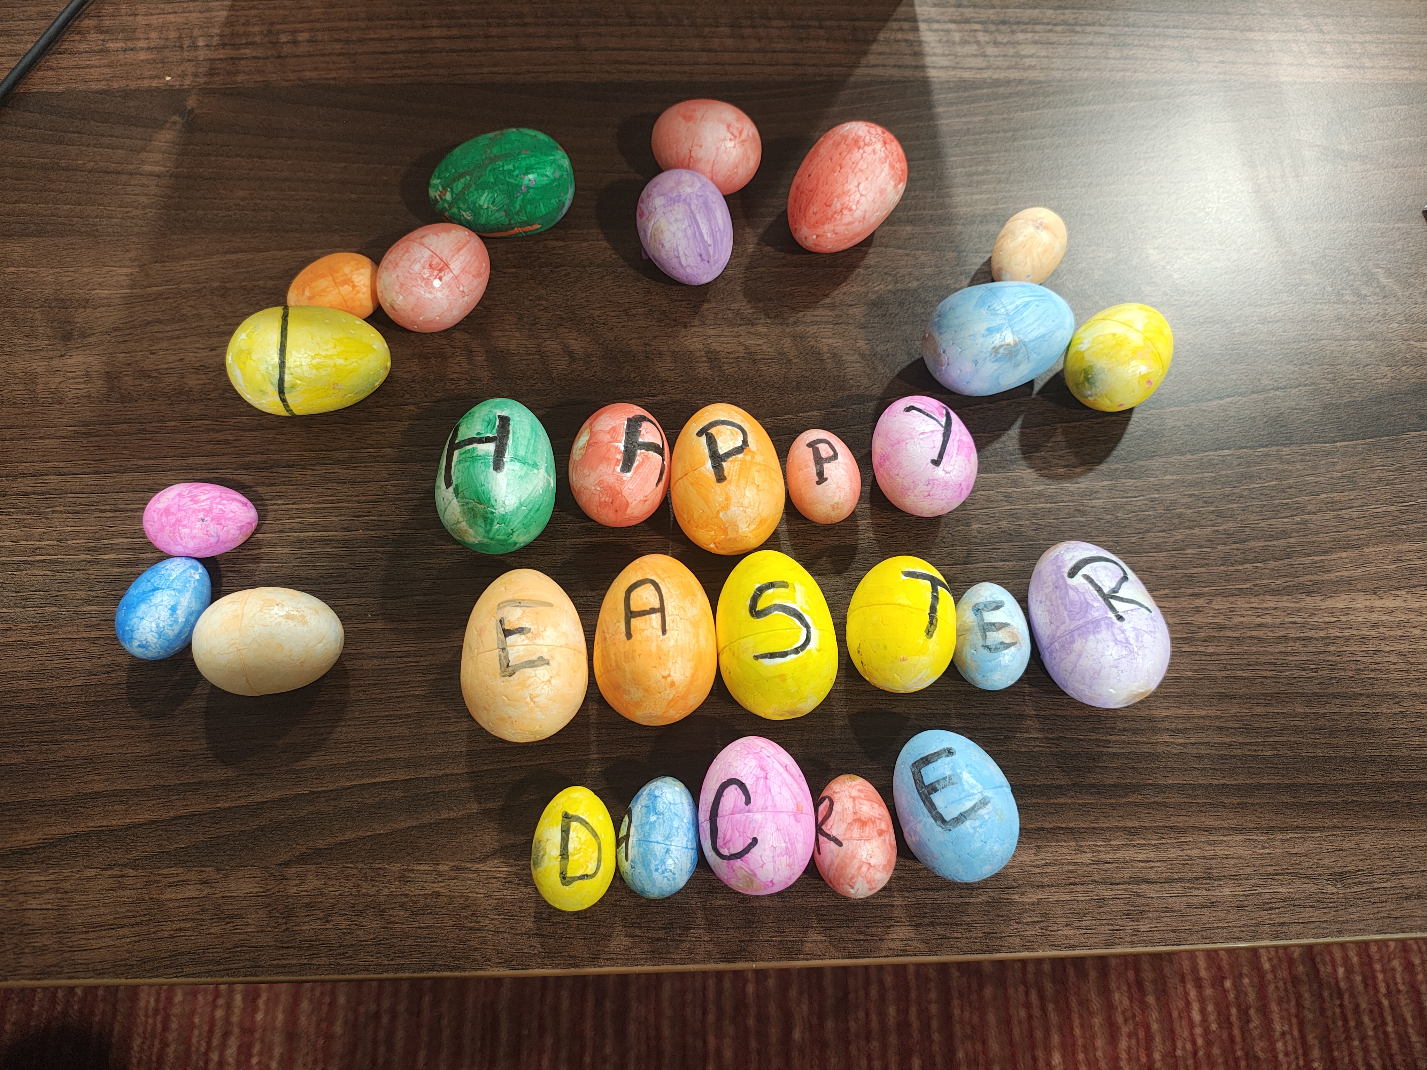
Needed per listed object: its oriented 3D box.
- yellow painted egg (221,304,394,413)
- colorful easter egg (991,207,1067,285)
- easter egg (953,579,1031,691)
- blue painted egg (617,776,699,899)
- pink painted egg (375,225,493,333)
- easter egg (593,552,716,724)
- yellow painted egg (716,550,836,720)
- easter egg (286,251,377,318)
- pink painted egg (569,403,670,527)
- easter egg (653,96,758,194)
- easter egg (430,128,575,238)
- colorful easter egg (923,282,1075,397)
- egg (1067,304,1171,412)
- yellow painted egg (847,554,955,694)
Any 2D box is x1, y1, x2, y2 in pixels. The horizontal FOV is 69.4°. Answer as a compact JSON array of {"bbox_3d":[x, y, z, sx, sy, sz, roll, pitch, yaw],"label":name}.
[{"bbox_3d":[-0.181,-0.078,0.461,0.070,0.048,0.048,-6,67,-10],"label":"yellow painted egg"},{"bbox_3d":[0.152,-0.138,0.499,0.031,0.031,0.046,31,76,12],"label":"colorful easter egg"},{"bbox_3d":[0.114,0.042,0.423,0.031,0.031,0.045,4,61,1],"label":"easter egg"},{"bbox_3d":[-0.021,0.121,0.411,0.032,0.032,0.047,10,69,3],"label":"blue painted egg"},{"bbox_3d":[-0.135,-0.124,0.496,0.045,0.045,0.058,40,74,13],"label":"pink painted egg"},{"bbox_3d":[-0.023,0.042,0.411,0.049,0.049,0.071,0,61,-1],"label":"easter egg"},{"bbox_3d":[0.025,0.040,0.413,0.049,0.049,0.070,-6,61,-3],"label":"yellow painted egg"},{"bbox_3d":[-0.182,-0.117,0.500,0.045,0.033,0.033,-35,73,-13],"label":"easter egg"},{"bbox_3d":[-0.042,-0.031,0.462,0.045,0.045,0.057,3,69,1],"label":"pink painted egg"},{"bbox_3d":[-0.003,-0.198,0.526,0.057,0.046,0.046,16,70,5],"label":"easter egg"},{"bbox_3d":[-0.102,-0.170,0.501,0.070,0.048,0.048,-8,67,3],"label":"easter egg"},{"bbox_3d":[0.133,-0.092,0.484,0.072,0.051,0.051,-15,70,-6],"label":"colorful easter egg"},{"bbox_3d":[0.184,-0.081,0.469,0.043,0.043,0.057,37,65,14],"label":"egg"},{"bbox_3d":[0.080,0.038,0.436,0.046,0.046,0.059,7,69,2],"label":"yellow painted egg"}]

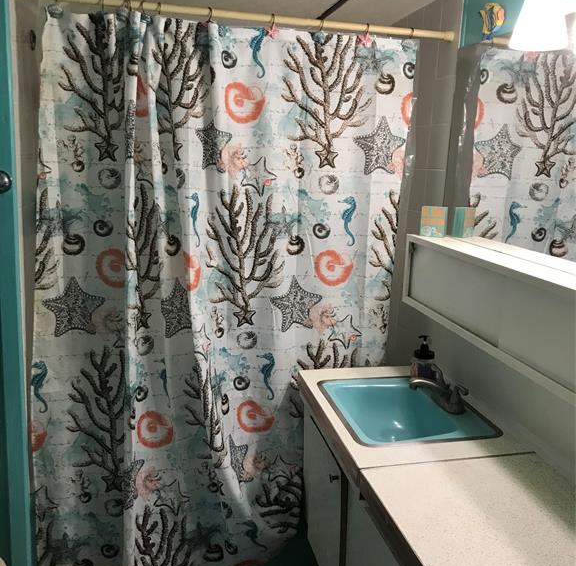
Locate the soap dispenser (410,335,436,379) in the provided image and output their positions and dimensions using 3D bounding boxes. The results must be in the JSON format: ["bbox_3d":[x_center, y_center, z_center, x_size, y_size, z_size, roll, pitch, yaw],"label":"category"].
[{"bbox_3d":[0.473,0.254,2.142,0.068,0.149,0.066,-3,13,-27],"label":"soap dispenser"}]

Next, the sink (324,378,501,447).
[{"bbox_3d":[0.342,0.445,1.896,0.425,0.151,0.482,0,12,-13],"label":"sink"}]

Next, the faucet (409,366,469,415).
[{"bbox_3d":[0.451,0.326,1.929,0.174,0.090,0.206,0,12,-13],"label":"faucet"}]

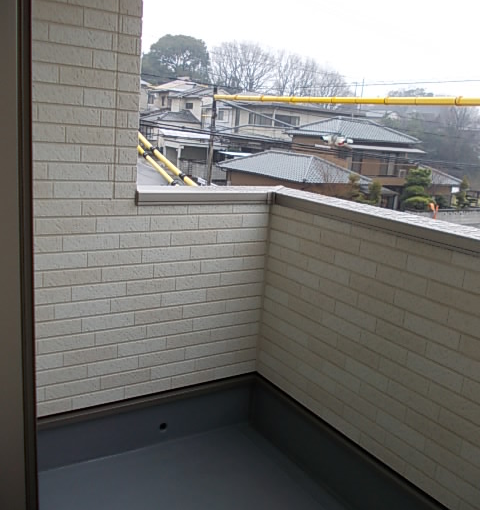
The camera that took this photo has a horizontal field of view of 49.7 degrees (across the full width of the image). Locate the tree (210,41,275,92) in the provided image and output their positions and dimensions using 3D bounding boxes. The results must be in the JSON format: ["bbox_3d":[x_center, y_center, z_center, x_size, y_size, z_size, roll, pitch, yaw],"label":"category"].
[{"bbox_3d":[0.353,-25.562,74.133,9.139,9.361,9.139,4,13,0],"label":"tree"}]

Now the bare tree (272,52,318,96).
[{"bbox_3d":[8.356,-26.005,77.993,7.199,8.713,7.199,4,13,0],"label":"bare tree"}]

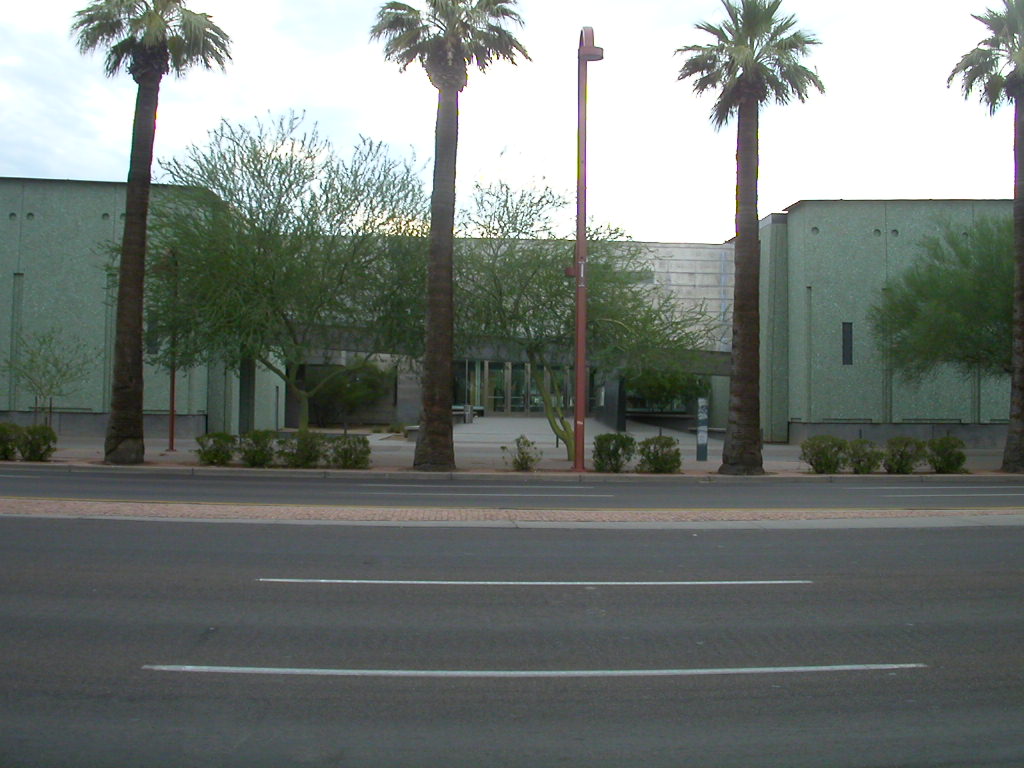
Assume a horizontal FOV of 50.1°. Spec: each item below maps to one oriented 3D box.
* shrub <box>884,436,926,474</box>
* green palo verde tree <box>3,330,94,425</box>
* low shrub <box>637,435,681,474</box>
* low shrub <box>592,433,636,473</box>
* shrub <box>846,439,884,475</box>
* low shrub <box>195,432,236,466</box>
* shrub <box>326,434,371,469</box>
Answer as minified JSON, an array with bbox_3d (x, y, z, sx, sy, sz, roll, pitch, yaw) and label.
[{"bbox_3d":[9.804,1.781,27.271,1.030,0.930,1.020,1,-1,-3],"label":"shrub"},{"bbox_3d":[-13.496,0.189,31.800,2.850,3.600,2.700,0,-1,1],"label":"green palo verde tree"},{"bbox_3d":[3.440,1.667,25.700,1.000,0.910,0.950,0,-1,1],"label":"low shrub"},{"bbox_3d":[2.521,1.685,26.921,1.060,0.960,1.020,1,-1,-3],"label":"low shrub"},{"bbox_3d":[8.236,1.689,25.500,0.880,0.850,0.880,0,-1,1],"label":"shrub"},{"bbox_3d":[-7.167,1.583,26.456,0.990,0.810,1.020,1,-1,-3],"label":"low shrub"},{"bbox_3d":[-3.975,1.641,26.609,1.050,0.810,1.020,1,-1,-3],"label":"shrub"}]

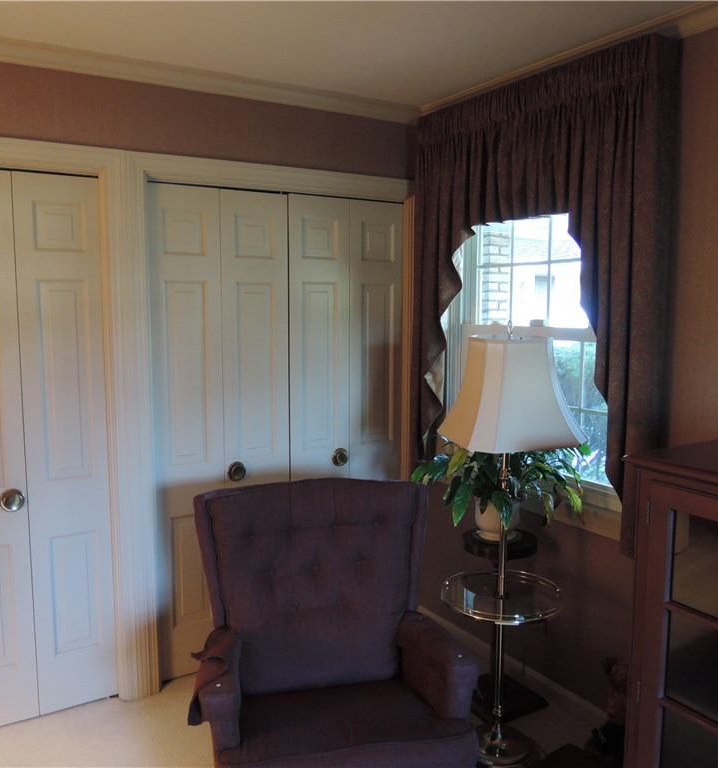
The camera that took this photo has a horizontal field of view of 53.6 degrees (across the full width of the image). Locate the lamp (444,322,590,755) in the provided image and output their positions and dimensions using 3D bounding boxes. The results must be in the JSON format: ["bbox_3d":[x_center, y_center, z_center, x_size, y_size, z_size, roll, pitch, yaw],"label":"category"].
[{"bbox_3d":[0.484,0.553,2.393,0.450,1.520,0.450,-2,7,-15],"label":"lamp"}]

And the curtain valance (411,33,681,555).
[{"bbox_3d":[0.605,-0.304,2.731,0.150,1.630,1.230,-4,8,-31],"label":"curtain valance"}]

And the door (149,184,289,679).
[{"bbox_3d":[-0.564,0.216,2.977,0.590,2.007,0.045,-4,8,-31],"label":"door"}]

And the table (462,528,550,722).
[{"bbox_3d":[0.555,0.934,2.784,0.290,0.670,0.290,0,7,0],"label":"table"}]

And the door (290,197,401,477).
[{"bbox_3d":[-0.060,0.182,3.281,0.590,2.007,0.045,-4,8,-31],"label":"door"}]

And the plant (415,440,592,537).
[{"bbox_3d":[0.521,0.401,2.691,0.500,0.410,0.600,-4,8,-31],"label":"plant"}]

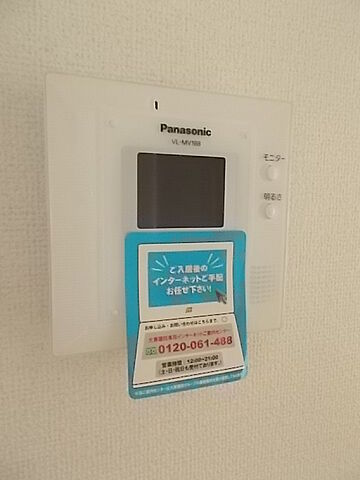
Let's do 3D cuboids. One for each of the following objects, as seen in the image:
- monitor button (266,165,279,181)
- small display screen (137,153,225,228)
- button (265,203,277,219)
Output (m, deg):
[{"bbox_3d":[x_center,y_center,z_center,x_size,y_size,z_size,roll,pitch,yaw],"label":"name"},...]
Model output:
[{"bbox_3d":[0.061,-0.044,0.237,0.009,0.010,0.004,-1,6,-18],"label":"monitor button"},{"bbox_3d":[0.001,-0.028,0.208,0.052,0.041,0.004,-1,7,-17],"label":"small display screen"},{"bbox_3d":[0.060,-0.019,0.240,0.009,0.010,0.004,-1,6,-18],"label":"button"}]

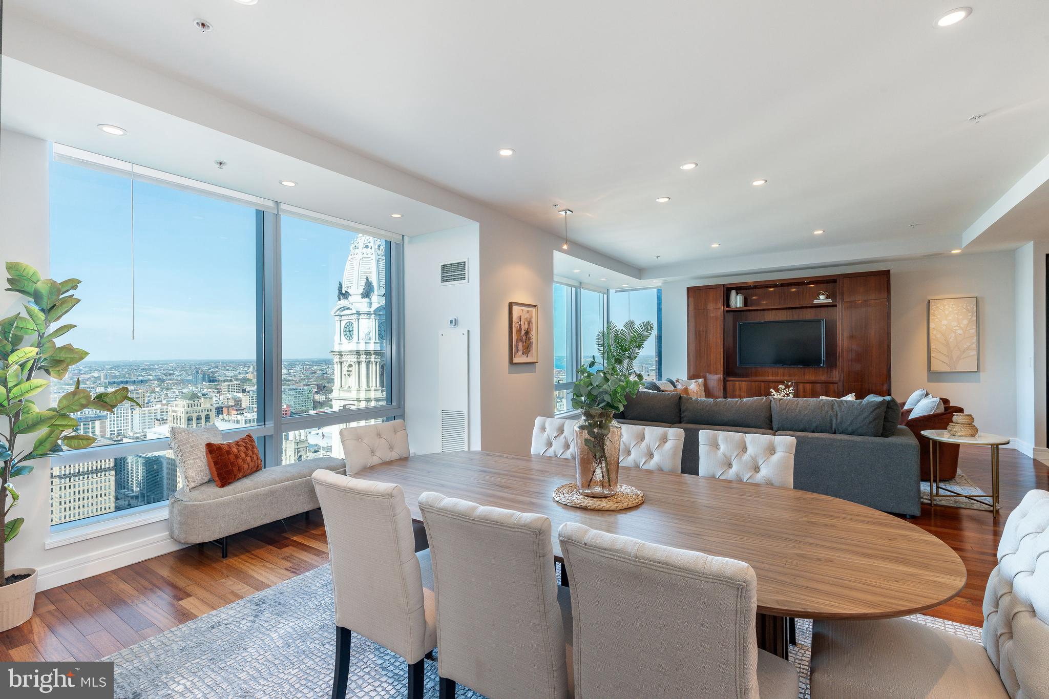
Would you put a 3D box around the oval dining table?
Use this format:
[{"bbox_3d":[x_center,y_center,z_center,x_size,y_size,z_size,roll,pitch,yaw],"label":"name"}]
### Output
[{"bbox_3d":[0.248,1.018,2.034,2.430,0.757,1.184,-1,0,33],"label":"oval dining table"}]

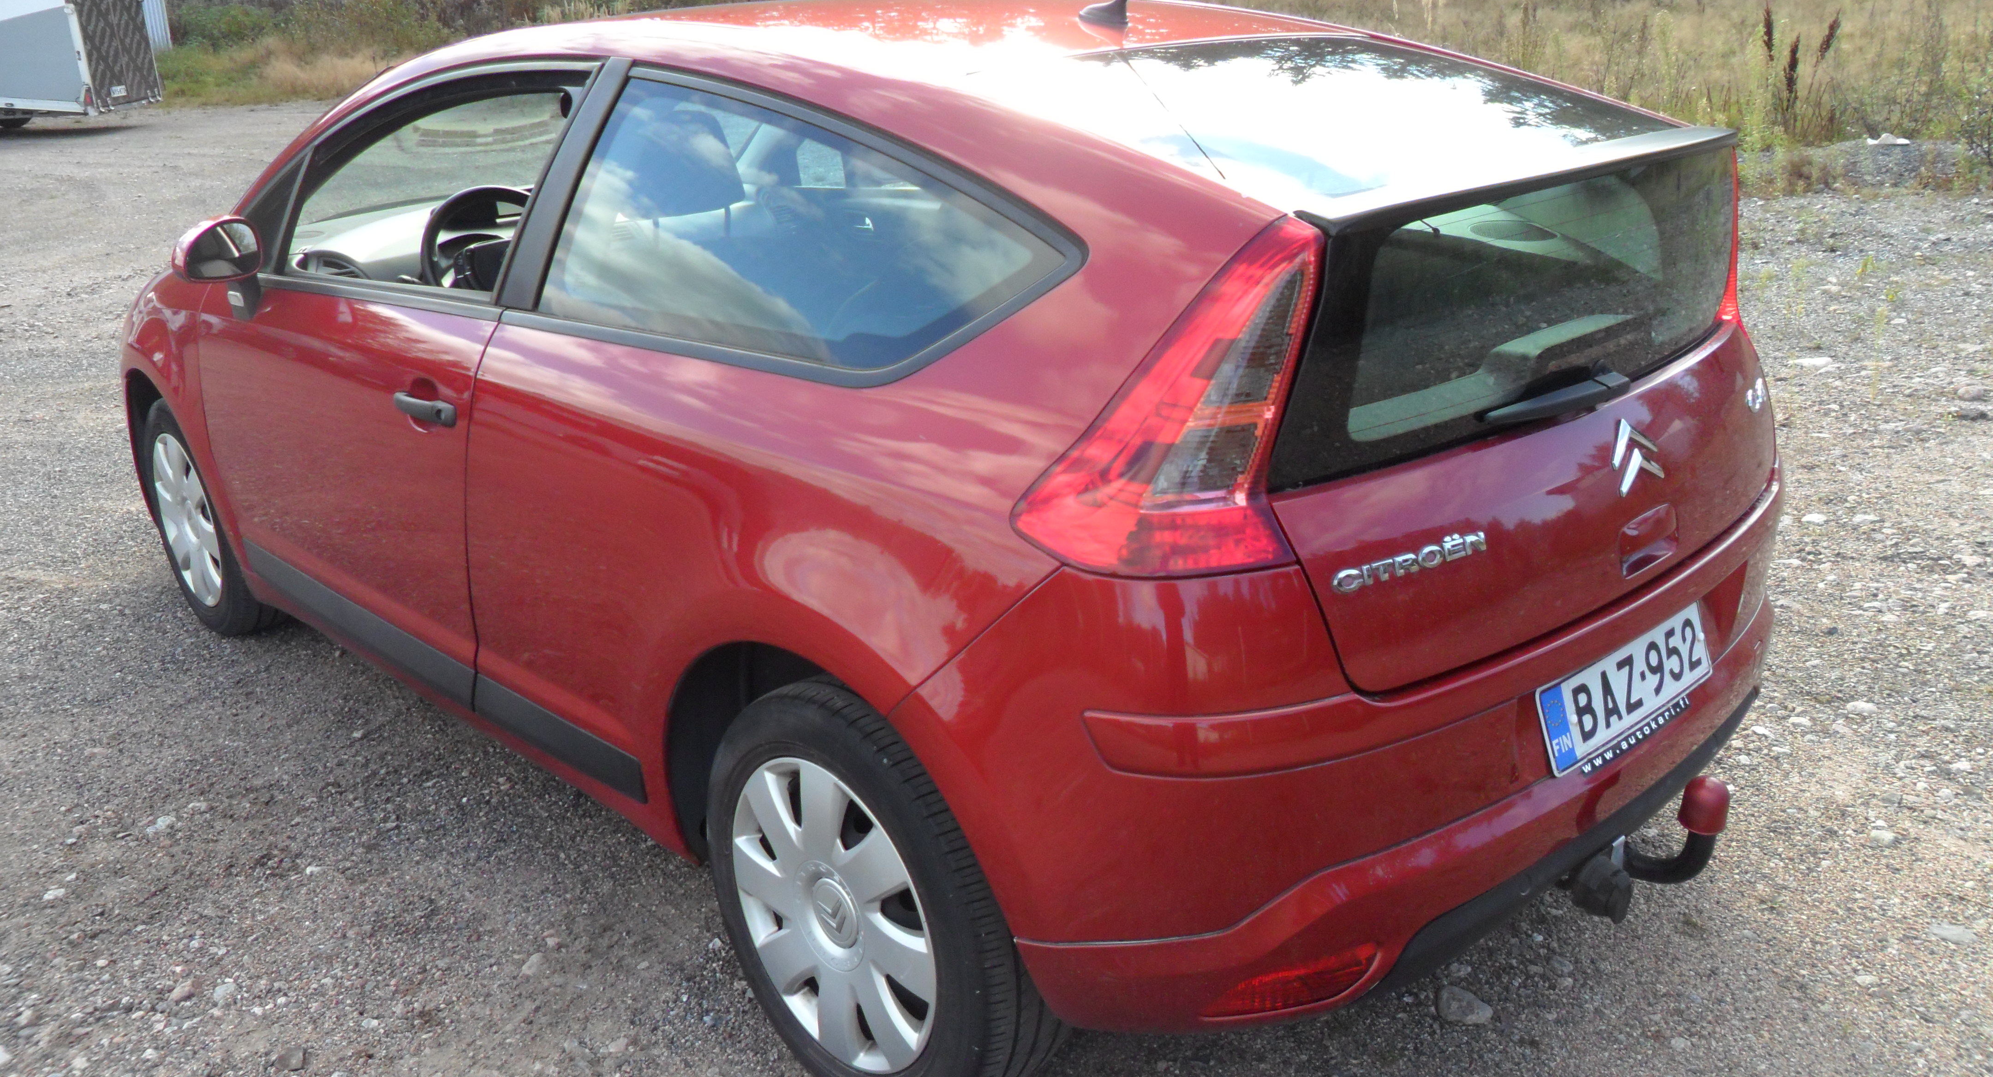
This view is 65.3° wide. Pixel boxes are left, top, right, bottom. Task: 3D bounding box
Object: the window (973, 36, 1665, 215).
[{"bbox_3d":[0.450,-0.627,2.239,0.980,0.060,0.650,-19,38,-40],"label":"window"}]

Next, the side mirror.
[{"bbox_3d":[-1.526,-0.572,3.050,0.100,0.120,0.170,15,25,39],"label":"side mirror"}]

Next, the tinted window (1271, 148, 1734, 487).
[{"bbox_3d":[0.759,-0.319,2.014,1.150,0.290,0.110,-19,12,-40],"label":"tinted window"}]

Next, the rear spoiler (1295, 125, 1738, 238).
[{"bbox_3d":[0.709,-0.475,2.010,1.050,0.055,0.105,-19,26,-40],"label":"rear spoiler"}]

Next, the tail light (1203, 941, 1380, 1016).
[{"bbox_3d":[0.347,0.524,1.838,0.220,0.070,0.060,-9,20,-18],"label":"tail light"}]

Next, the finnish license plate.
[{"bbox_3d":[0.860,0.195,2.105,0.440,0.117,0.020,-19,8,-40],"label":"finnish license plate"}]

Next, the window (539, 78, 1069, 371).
[{"bbox_3d":[-0.283,-0.421,2.046,1.041,0.374,0.060,17,-1,43],"label":"window"}]

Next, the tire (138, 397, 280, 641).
[{"bbox_3d":[-1.964,-0.074,3.981,0.210,0.620,0.625,-19,26,-40],"label":"tire"}]

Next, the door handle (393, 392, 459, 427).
[{"bbox_3d":[-0.975,-0.214,2.642,0.050,0.045,0.215,-19,26,-40],"label":"door handle"}]

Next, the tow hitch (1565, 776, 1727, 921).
[{"bbox_3d":[0.876,0.428,2.132,0.140,0.255,0.200,-19,26,-40],"label":"tow hitch"}]

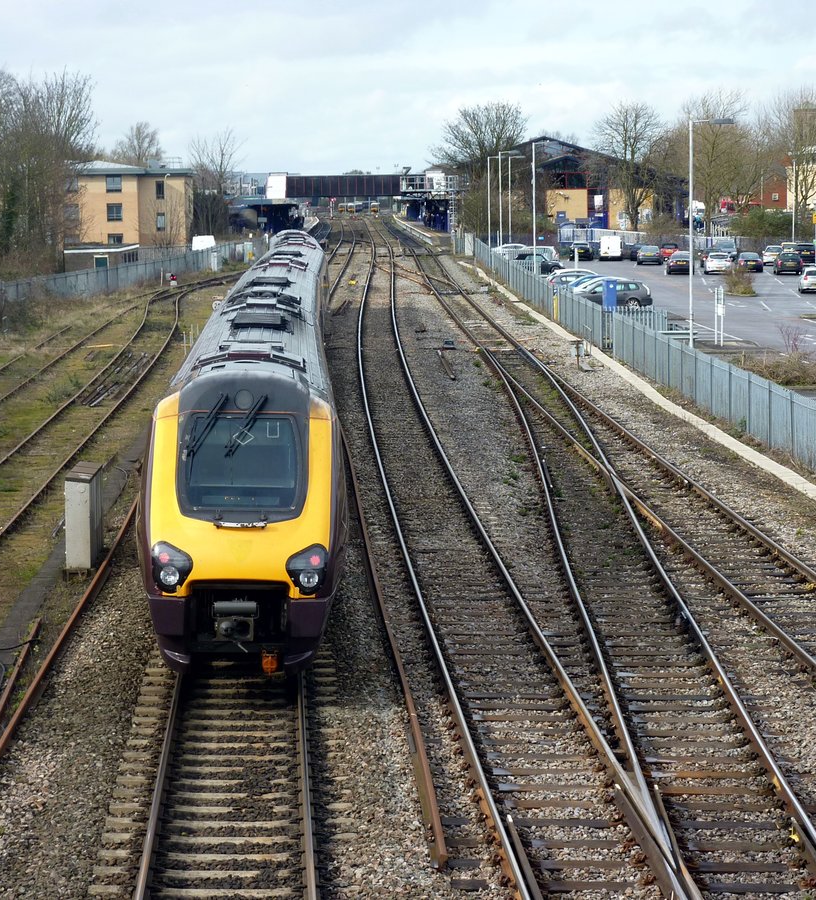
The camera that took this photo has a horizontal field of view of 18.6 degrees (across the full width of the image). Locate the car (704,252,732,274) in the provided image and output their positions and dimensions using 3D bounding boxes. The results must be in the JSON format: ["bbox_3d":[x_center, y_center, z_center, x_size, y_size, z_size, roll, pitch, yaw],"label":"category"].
[{"bbox_3d":[20.725,-12.607,166.757,1.770,1.470,4.300,0,6,5],"label":"car"}]

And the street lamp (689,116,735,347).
[{"bbox_3d":[9.286,-6.105,76.300,1.400,8.170,0.330,-1,6,-2],"label":"street lamp"}]

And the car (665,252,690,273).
[{"bbox_3d":[18.169,-12.501,166.309,1.780,1.410,4.500,0,6,5],"label":"car"}]

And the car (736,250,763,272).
[{"bbox_3d":[24.138,-13.304,175.500,1.770,1.420,4.450,0,6,6],"label":"car"}]

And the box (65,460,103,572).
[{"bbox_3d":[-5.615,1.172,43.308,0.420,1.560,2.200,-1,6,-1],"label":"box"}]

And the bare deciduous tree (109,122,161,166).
[{"bbox_3d":[-31.001,-30.825,285.000,7.000,13.080,7.000,0,6,0],"label":"bare deciduous tree"}]

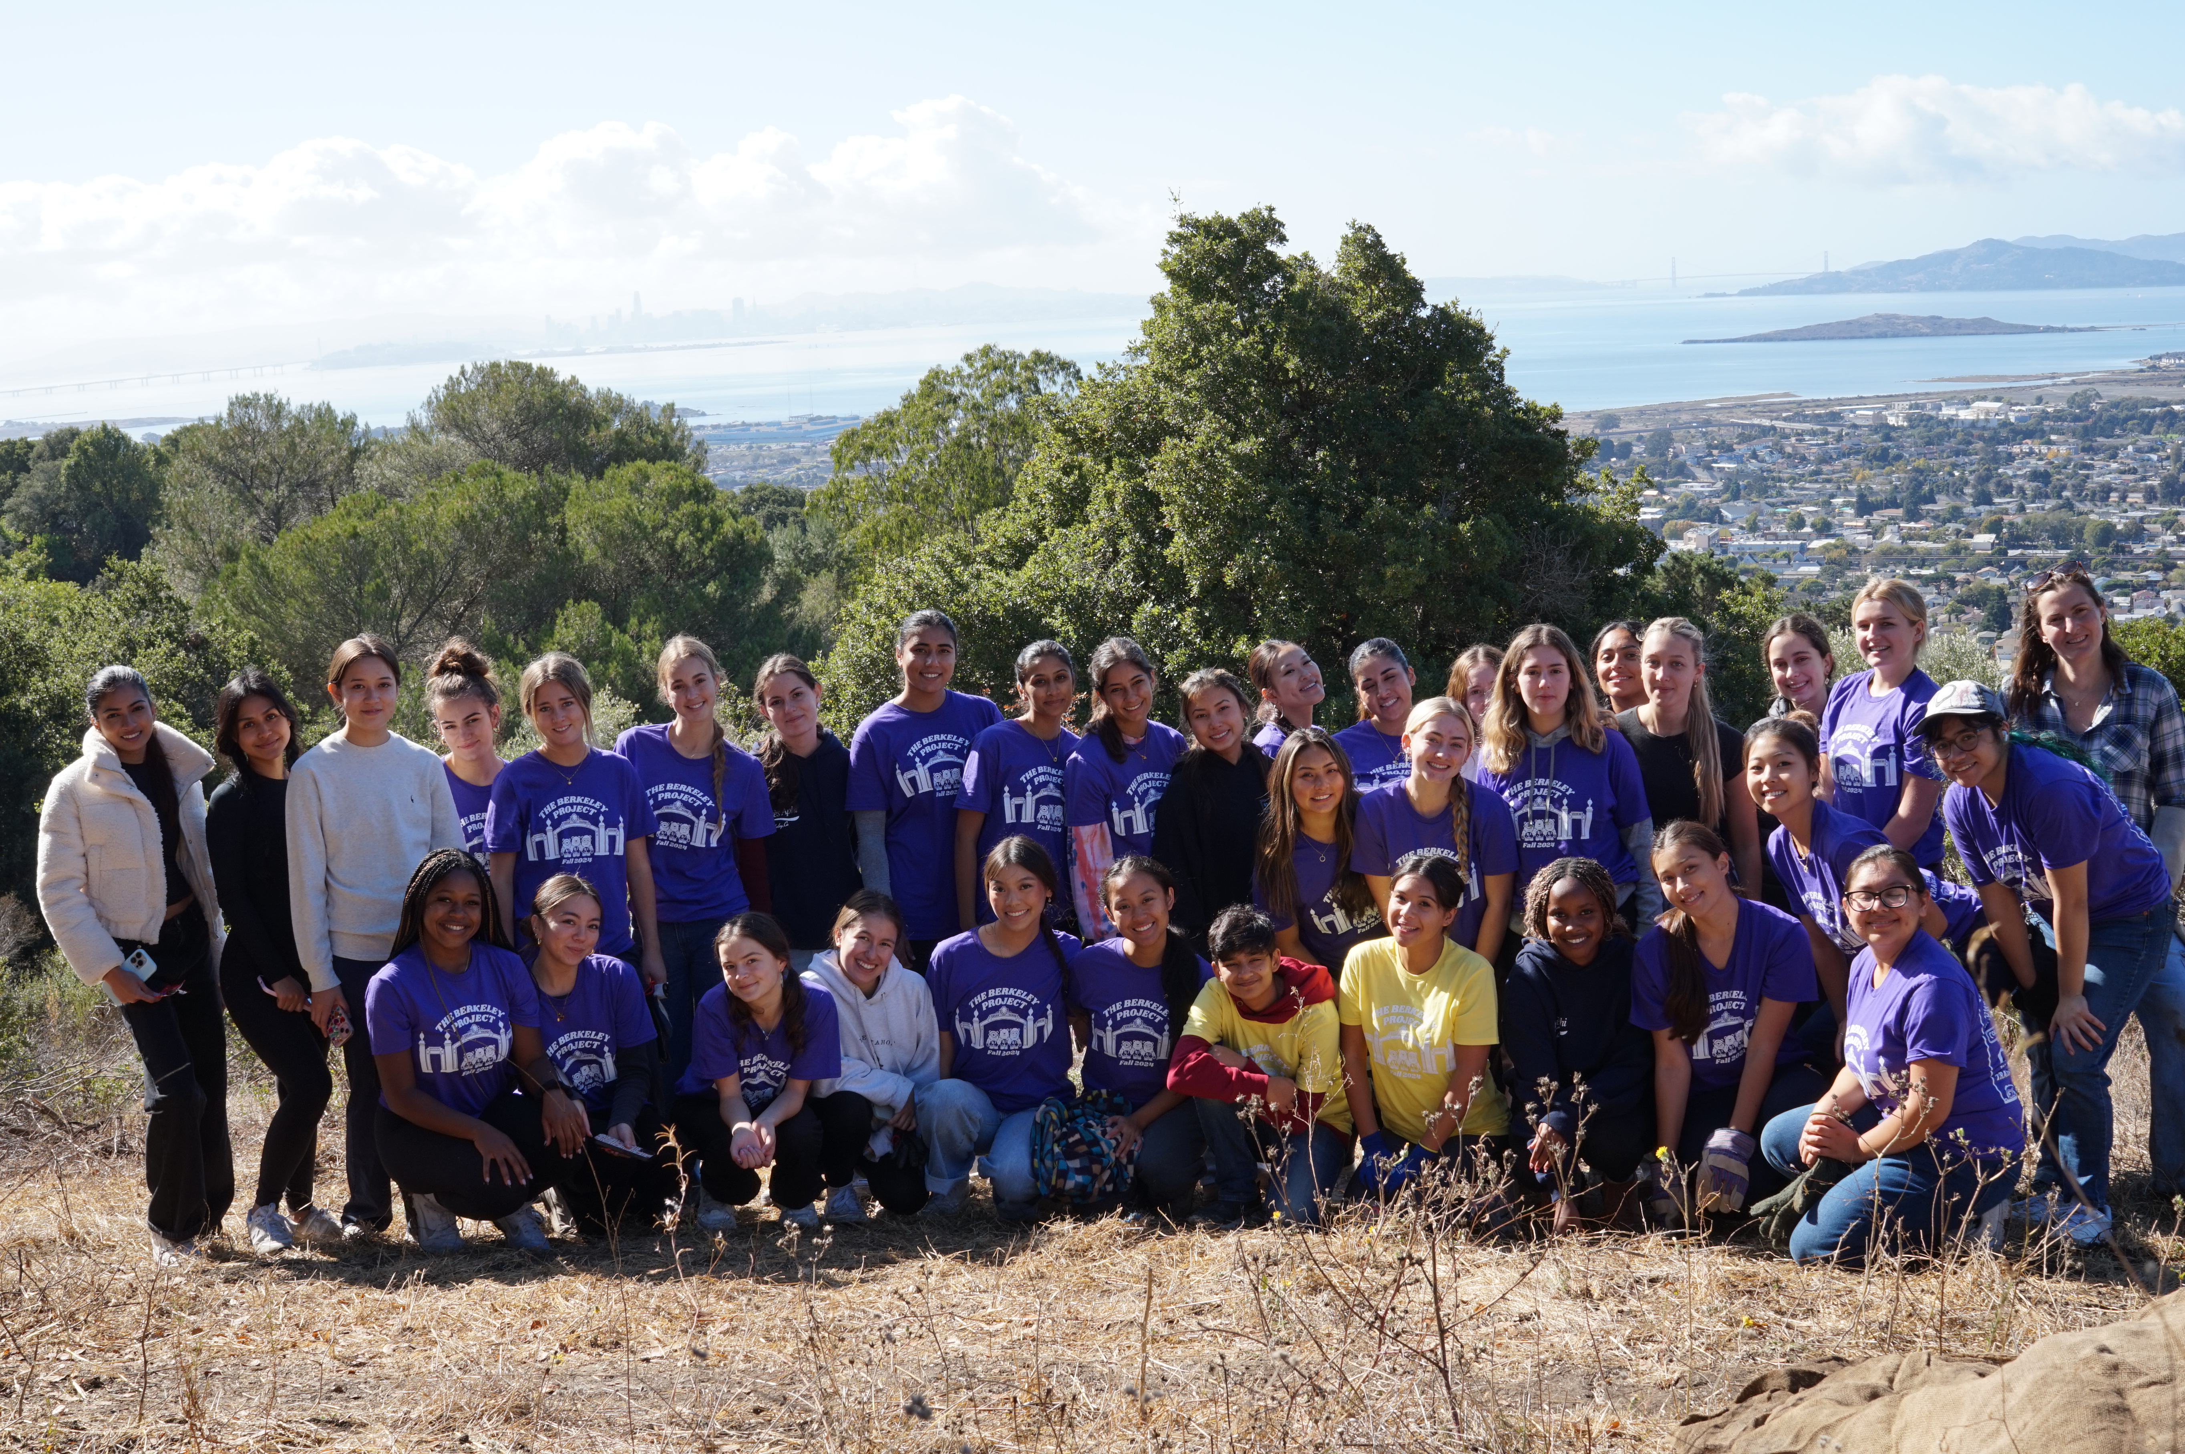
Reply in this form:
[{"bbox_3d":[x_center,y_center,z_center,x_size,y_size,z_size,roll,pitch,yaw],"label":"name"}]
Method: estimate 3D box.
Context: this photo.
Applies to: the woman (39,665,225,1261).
[{"bbox_3d":[-2.551,0.645,6.780,0.480,1.632,0.360,-9,12,-35],"label":"woman"}]

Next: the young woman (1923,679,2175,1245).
[{"bbox_3d":[2.344,0.575,6.240,0.680,1.397,0.480,-10,13,-39],"label":"young woman"}]

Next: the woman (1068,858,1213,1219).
[{"bbox_3d":[0.132,0.795,6.700,0.450,0.926,0.620,-3,10,0],"label":"woman"}]

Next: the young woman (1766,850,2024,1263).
[{"bbox_3d":[2.031,0.814,6.470,0.640,1.050,0.480,-7,10,-21],"label":"young woman"}]

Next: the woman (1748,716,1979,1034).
[{"bbox_3d":[1.947,0.603,6.420,0.720,1.280,0.480,-12,14,-44],"label":"woman"}]

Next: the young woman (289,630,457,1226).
[{"bbox_3d":[-1.964,0.568,6.970,0.470,1.660,0.310,-5,10,-12],"label":"young woman"}]

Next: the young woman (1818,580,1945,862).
[{"bbox_3d":[2.127,0.439,6.952,0.320,1.702,0.480,-12,13,-42],"label":"young woman"}]

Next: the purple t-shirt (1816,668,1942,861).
[{"bbox_3d":[2.083,0.119,6.720,0.420,0.555,0.280,5,12,38],"label":"purple t-shirt"}]

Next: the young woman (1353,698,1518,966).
[{"bbox_3d":[0.957,0.600,7.069,0.460,1.375,0.480,-1,10,13],"label":"young woman"}]

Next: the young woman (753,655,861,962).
[{"bbox_3d":[-0.831,0.563,7.599,0.480,1.576,0.300,-4,10,-7],"label":"young woman"}]

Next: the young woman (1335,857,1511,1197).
[{"bbox_3d":[0.922,0.833,7.000,0.470,1.000,0.600,0,10,17],"label":"young woman"}]

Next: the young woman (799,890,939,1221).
[{"bbox_3d":[-0.628,0.905,7.070,0.470,0.930,0.620,-3,10,-3],"label":"young woman"}]

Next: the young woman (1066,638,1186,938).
[{"bbox_3d":[0.108,0.520,7.415,0.460,1.576,0.320,-7,10,-21],"label":"young woman"}]

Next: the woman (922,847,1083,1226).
[{"bbox_3d":[-0.249,0.793,7.028,0.460,1.002,0.660,-3,10,1],"label":"woman"}]

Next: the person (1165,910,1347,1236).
[{"bbox_3d":[0.451,0.876,6.889,0.480,0.820,0.620,0,10,15],"label":"person"}]

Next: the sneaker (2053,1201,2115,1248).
[{"bbox_3d":[2.435,1.222,6.270,0.100,0.110,0.250,6,13,40],"label":"sneaker"}]

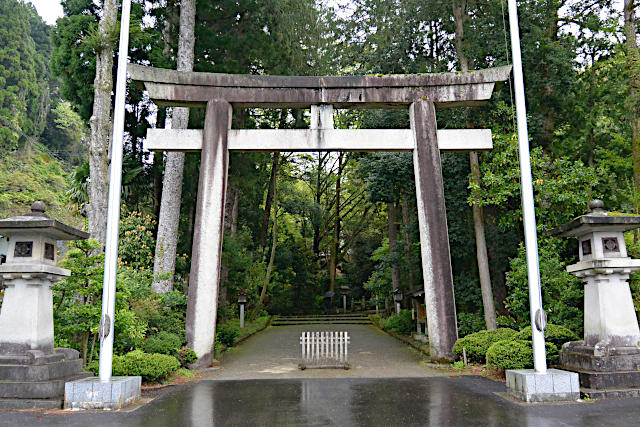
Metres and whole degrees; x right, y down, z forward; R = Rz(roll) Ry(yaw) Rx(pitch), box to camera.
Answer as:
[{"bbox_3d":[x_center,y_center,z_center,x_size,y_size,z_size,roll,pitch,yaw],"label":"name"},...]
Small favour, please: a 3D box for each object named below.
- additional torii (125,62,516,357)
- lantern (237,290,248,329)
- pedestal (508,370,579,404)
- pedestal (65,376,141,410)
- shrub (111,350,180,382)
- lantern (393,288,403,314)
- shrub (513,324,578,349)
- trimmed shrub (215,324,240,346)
[{"bbox_3d":[0.012,-0.068,13.875,11.200,8.600,0.950,0,-10,-1],"label":"additional torii"},{"bbox_3d":[-3.803,4.719,23.667,0.600,1.850,0.600,-1,-10,0],"label":"lantern"},{"bbox_3d":[3.908,2.985,8.440,0.920,0.440,0.920,0,-10,-5],"label":"pedestal"},{"bbox_3d":[-3.691,3.007,8.241,0.930,0.450,0.920,-1,-10,0],"label":"pedestal"},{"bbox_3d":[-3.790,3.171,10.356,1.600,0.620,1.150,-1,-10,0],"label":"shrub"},{"bbox_3d":[4.094,4.869,25.162,0.580,1.800,0.580,-1,-10,0],"label":"lantern"},{"bbox_3d":[5.752,3.161,12.270,1.600,0.780,1.350,-1,-10,0],"label":"shrub"},{"bbox_3d":[-3.337,4.407,17.374,0.900,0.820,0.850,-1,-10,0],"label":"trimmed shrub"}]

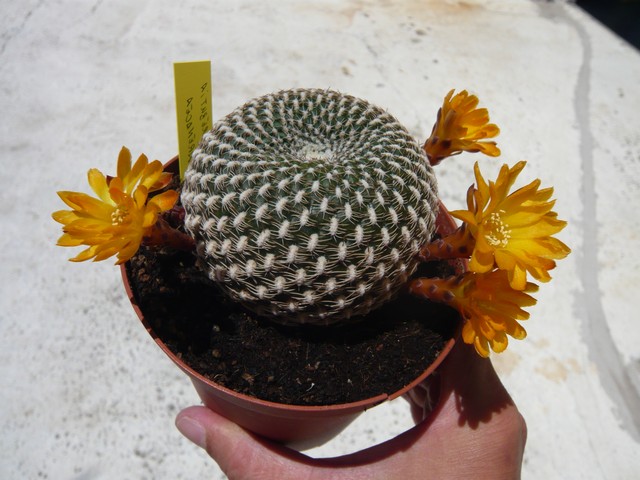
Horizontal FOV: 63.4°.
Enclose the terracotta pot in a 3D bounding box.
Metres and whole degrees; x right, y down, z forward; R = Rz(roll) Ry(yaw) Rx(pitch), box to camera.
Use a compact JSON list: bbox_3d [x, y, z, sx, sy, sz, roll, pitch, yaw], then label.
[{"bbox_3d":[-0.012,0.032,0.236,0.132,0.100,0.132,4,49,-4],"label":"terracotta pot"}]

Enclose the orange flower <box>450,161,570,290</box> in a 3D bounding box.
[{"bbox_3d":[0.068,-0.004,0.181,0.041,0.026,0.041,50,55,-6],"label":"orange flower"}]

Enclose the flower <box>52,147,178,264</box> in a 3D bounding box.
[{"bbox_3d":[-0.071,-0.011,0.183,0.040,0.028,0.042,-42,53,10],"label":"flower"}]

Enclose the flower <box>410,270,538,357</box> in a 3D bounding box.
[{"bbox_3d":[0.054,0.025,0.179,0.040,0.032,0.033,19,48,29],"label":"flower"}]

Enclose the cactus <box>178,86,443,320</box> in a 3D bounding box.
[{"bbox_3d":[-0.003,-0.013,0.183,0.090,0.069,0.090,9,49,0],"label":"cactus"}]

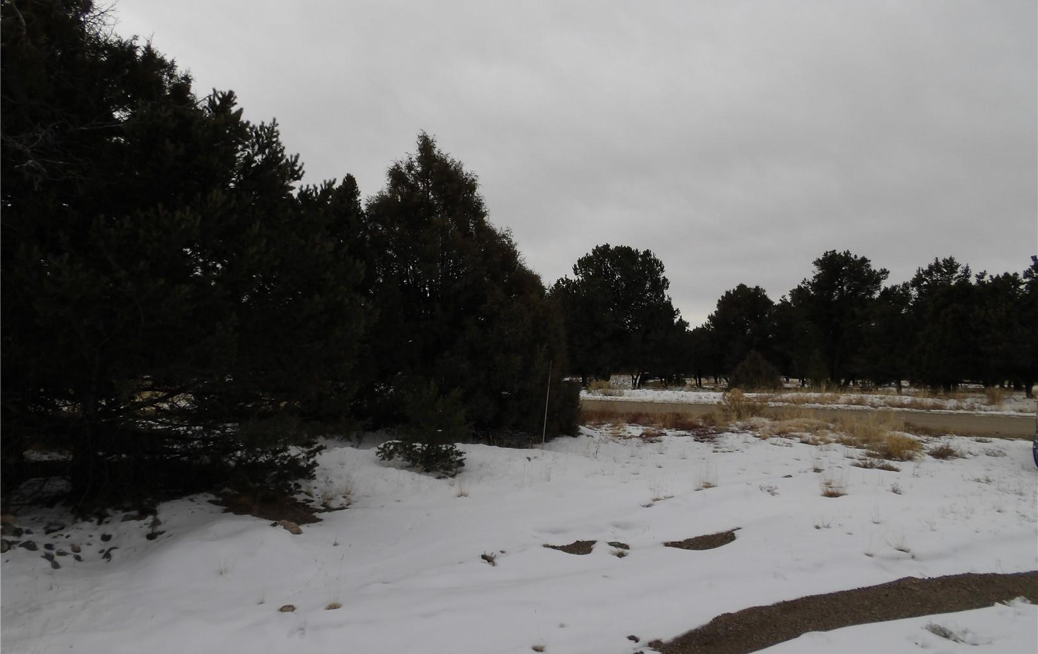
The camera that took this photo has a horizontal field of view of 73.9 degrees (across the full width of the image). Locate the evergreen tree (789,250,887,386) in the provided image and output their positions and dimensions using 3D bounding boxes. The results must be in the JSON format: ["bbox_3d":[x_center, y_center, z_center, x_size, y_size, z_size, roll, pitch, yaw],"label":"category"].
[{"bbox_3d":[14.343,-0.421,31.032,4.447,6.120,4.224,0,-2,0],"label":"evergreen tree"}]

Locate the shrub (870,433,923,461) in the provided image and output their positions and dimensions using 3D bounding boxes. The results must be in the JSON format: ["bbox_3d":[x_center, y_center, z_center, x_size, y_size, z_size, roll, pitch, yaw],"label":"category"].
[{"bbox_3d":[5.577,1.773,10.146,0.780,0.419,0.741,0,-2,0],"label":"shrub"}]

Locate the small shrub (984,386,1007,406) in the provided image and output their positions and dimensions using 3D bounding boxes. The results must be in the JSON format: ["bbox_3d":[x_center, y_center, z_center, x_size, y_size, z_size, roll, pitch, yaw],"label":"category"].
[{"bbox_3d":[13.746,1.991,19.844,0.655,0.545,0.622,0,-2,0],"label":"small shrub"}]

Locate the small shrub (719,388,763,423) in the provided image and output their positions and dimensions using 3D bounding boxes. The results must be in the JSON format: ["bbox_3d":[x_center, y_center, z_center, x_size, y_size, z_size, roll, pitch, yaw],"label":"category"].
[{"bbox_3d":[4.952,1.744,15.350,0.978,0.755,0.929,0,-2,0],"label":"small shrub"}]

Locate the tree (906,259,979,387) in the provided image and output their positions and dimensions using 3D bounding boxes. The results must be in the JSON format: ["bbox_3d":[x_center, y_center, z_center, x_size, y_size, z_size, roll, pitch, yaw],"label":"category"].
[{"bbox_3d":[17.185,-0.138,28.020,2.864,5.353,2.721,0,-2,0],"label":"tree"}]

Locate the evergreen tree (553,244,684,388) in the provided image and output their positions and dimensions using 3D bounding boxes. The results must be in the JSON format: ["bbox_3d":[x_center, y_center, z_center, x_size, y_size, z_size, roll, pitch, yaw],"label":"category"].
[{"bbox_3d":[4.556,-0.570,31.537,5.963,6.452,5.665,0,-2,0],"label":"evergreen tree"}]

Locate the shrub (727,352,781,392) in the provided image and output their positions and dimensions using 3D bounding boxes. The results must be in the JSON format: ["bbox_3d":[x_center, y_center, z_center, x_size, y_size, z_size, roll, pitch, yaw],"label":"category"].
[{"bbox_3d":[9.393,1.737,27.457,2.199,1.568,2.089,0,-2,0],"label":"shrub"}]

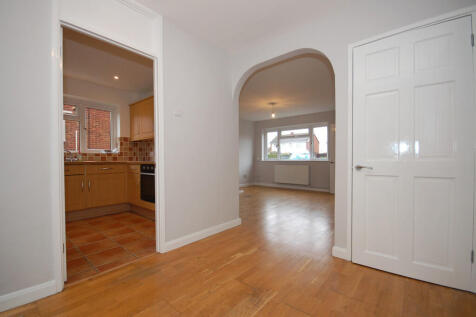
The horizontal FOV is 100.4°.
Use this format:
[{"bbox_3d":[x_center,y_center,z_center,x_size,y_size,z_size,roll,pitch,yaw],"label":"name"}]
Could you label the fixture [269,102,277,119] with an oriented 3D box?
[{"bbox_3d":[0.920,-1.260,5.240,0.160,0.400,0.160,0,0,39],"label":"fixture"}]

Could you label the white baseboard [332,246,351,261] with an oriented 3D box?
[{"bbox_3d":[0.996,0.917,1.915,0.145,0.094,0.022,0,0,40],"label":"white baseboard"}]

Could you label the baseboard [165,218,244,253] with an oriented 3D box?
[{"bbox_3d":[-0.350,0.918,2.480,0.022,0.094,1.200,0,0,43],"label":"baseboard"}]

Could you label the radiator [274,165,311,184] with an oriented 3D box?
[{"bbox_3d":[1.785,0.530,6.580,1.190,0.585,0.100,0,0,39],"label":"radiator"}]

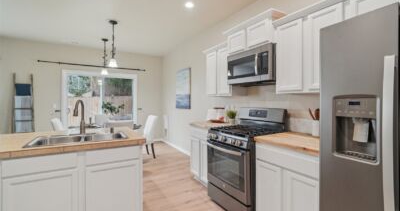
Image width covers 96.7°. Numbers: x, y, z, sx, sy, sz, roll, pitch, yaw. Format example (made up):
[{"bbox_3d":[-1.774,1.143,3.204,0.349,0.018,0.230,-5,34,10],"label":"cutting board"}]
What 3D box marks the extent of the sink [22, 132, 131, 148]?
[{"bbox_3d":[-1.221,0.432,1.865,0.815,0.200,0.565,0,0,-33],"label":"sink"}]

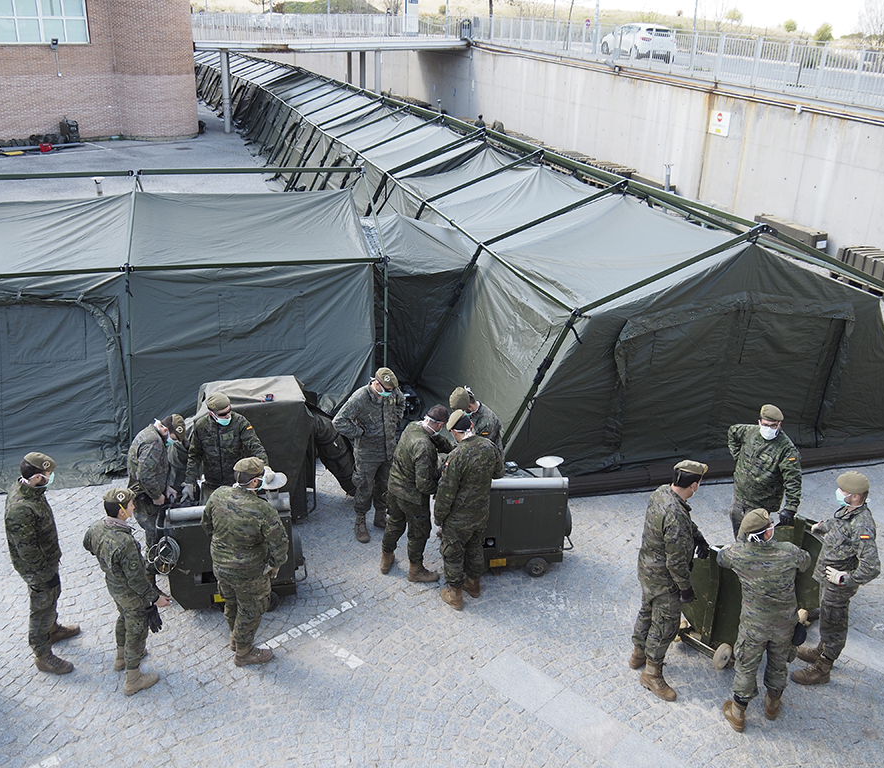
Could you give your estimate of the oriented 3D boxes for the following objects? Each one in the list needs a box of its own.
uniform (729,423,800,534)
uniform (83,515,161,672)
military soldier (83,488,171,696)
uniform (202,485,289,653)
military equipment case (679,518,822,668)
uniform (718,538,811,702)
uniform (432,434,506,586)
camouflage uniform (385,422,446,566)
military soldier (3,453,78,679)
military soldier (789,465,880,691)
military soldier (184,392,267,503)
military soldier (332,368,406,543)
[{"bbox_3d":[2.828,1.025,7.494,0.660,1.380,0.460,16,26,31],"label":"uniform"},{"bbox_3d":[-2.270,1.476,6.041,0.520,1.280,0.520,-14,27,-34],"label":"uniform"},{"bbox_3d":[-2.249,1.437,6.003,0.600,1.660,0.540,-14,27,-34],"label":"military soldier"},{"bbox_3d":[-1.430,1.363,6.182,0.600,1.370,0.420,13,26,29],"label":"uniform"},{"bbox_3d":[2.588,1.605,6.934,1.200,0.950,0.640,-15,27,-36],"label":"military equipment case"},{"bbox_3d":[2.307,1.624,5.942,0.620,1.360,0.480,8,23,15],"label":"uniform"},{"bbox_3d":[0.200,1.082,6.834,0.560,1.370,0.460,-12,25,-26],"label":"uniform"},{"bbox_3d":[-0.232,0.959,7.325,0.500,1.320,0.540,-14,27,-34],"label":"camouflage uniform"},{"bbox_3d":[-2.964,1.283,6.166,0.460,1.780,0.540,-3,22,-11],"label":"military soldier"},{"bbox_3d":[2.974,1.428,6.307,0.560,1.770,0.600,4,22,6],"label":"military soldier"},{"bbox_3d":[-1.940,0.860,7.351,0.680,1.740,0.520,-2,22,-11],"label":"military soldier"},{"bbox_3d":[-0.610,0.635,7.731,0.660,1.770,0.460,-12,26,-28],"label":"military soldier"}]

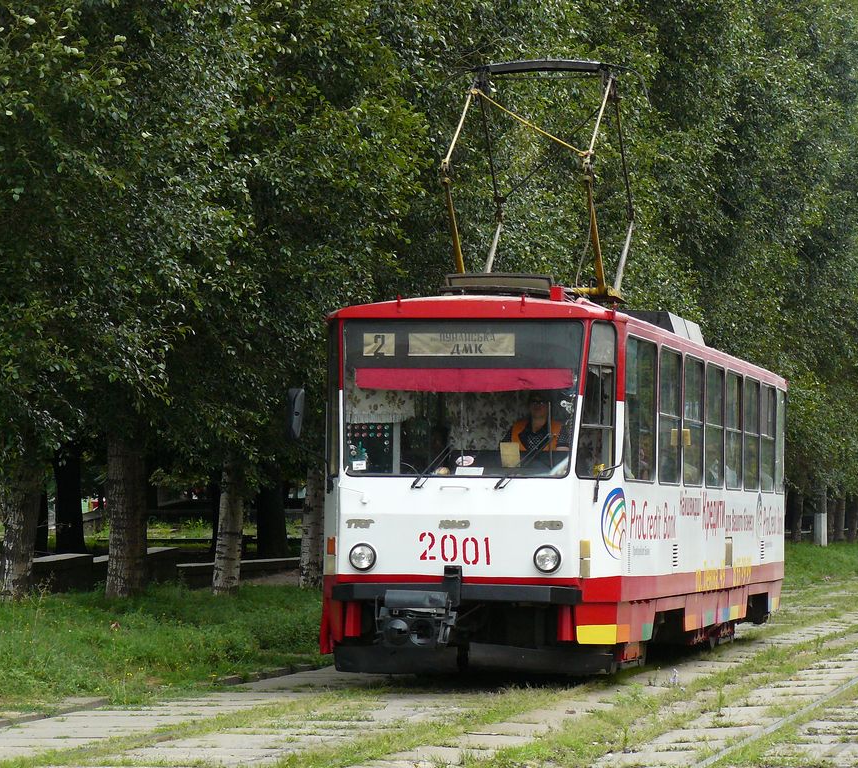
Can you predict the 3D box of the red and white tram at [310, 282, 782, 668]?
[{"bbox_3d":[1.654,1.039,37.756,2.520,3.380,15.167,0,-2,11],"label":"red and white tram"}]

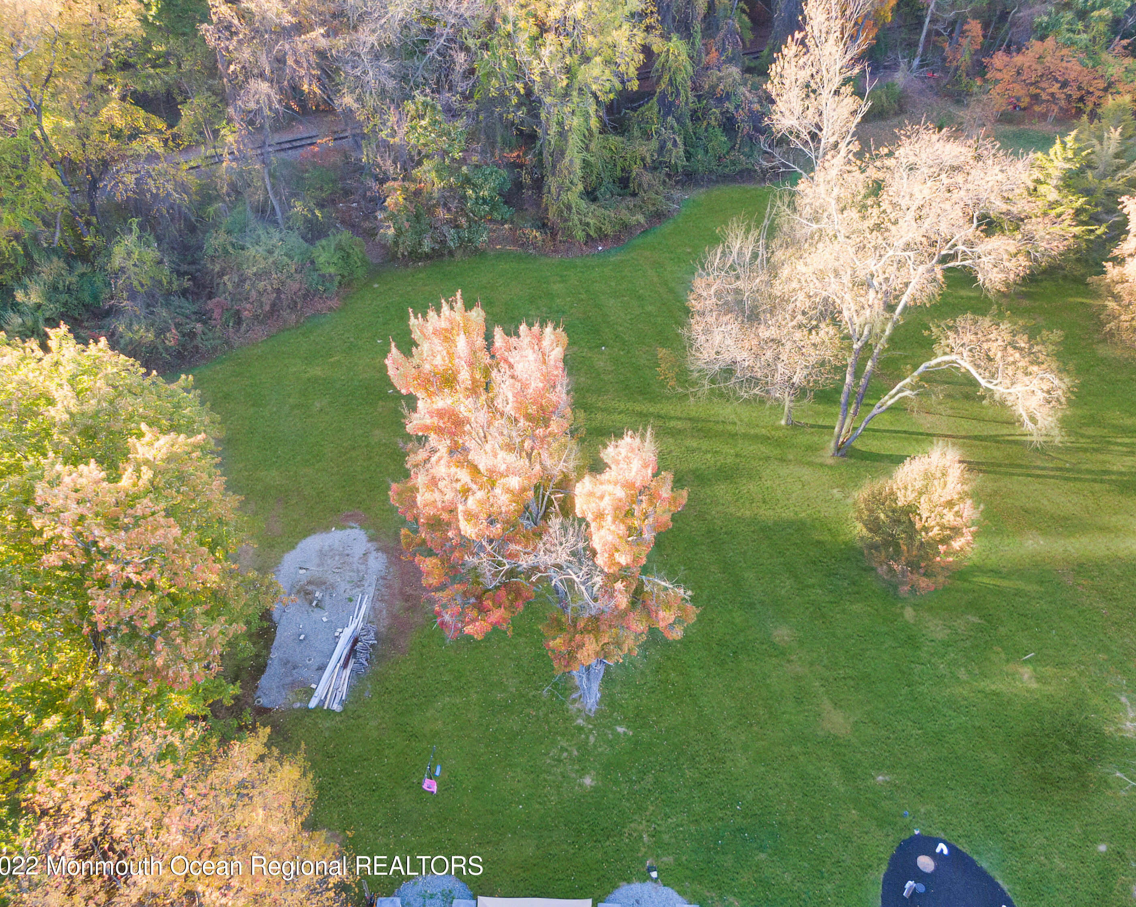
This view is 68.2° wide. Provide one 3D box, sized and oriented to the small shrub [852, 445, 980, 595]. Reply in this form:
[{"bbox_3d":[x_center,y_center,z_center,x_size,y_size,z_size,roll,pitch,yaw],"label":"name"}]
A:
[{"bbox_3d":[12.650,2.612,30.758,4.300,6.300,4.300,0,41,0],"label":"small shrub"}]

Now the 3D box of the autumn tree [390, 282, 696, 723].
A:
[{"bbox_3d":[-0.500,2.589,23.848,8.200,15.400,7.200,0,41,0],"label":"autumn tree"}]

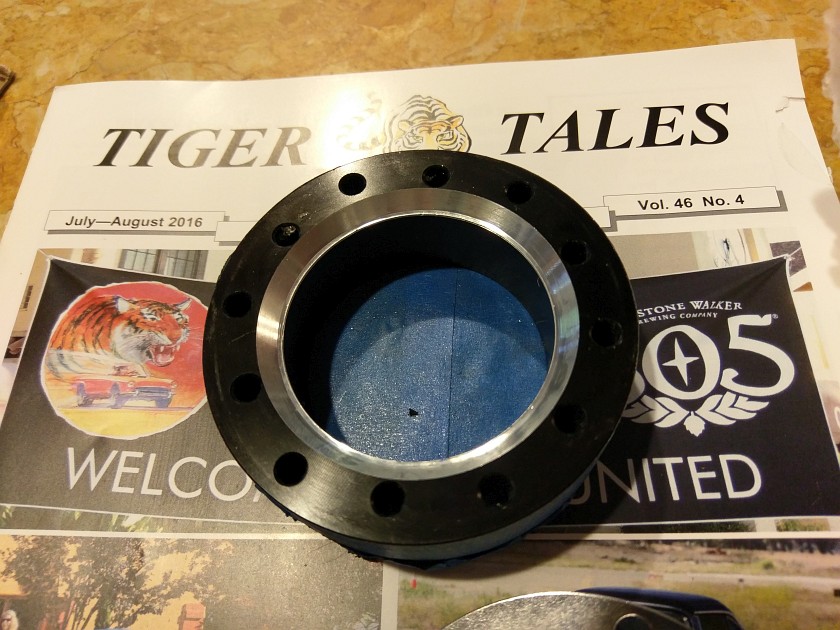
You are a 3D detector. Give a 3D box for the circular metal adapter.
[{"bbox_3d":[0.000,0.006,0.135,0.085,0.025,0.085,0,63,6],"label":"circular metal adapter"}]

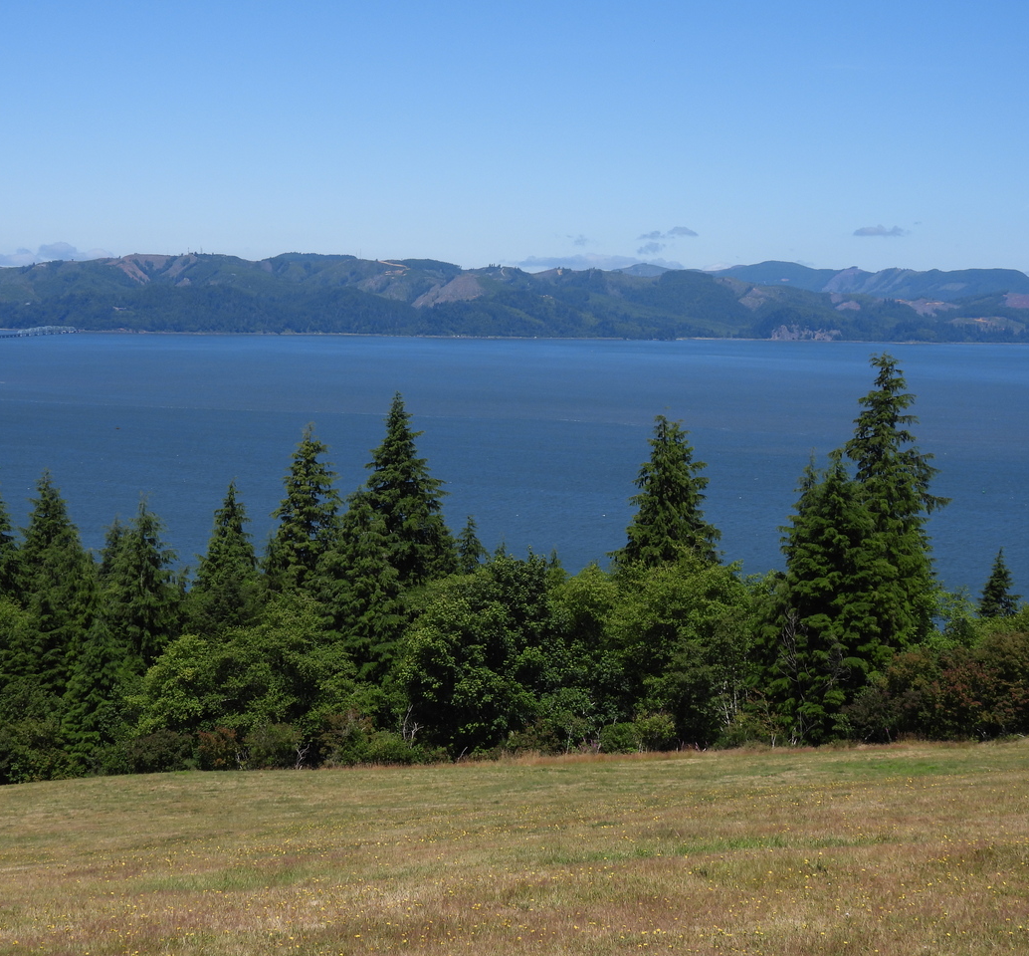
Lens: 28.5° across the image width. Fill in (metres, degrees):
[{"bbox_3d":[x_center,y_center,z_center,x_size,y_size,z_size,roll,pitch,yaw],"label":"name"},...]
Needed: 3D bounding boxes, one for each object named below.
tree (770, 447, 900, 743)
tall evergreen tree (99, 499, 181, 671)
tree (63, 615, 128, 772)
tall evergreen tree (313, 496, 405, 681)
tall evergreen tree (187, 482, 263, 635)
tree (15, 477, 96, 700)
[{"bbox_3d":[12.015,4.540,76.000,5.010,10.780,4.760,0,5,0],"label":"tree"},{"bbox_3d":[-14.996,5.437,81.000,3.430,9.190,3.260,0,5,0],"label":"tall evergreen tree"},{"bbox_3d":[-14.715,7.558,71.000,2.370,5.280,2.260,0,5,0],"label":"tree"},{"bbox_3d":[-6.117,5.330,80.000,3.730,9.160,3.540,0,5,0],"label":"tall evergreen tree"},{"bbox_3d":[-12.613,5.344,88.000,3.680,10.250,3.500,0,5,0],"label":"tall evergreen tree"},{"bbox_3d":[-17.849,4.992,79.000,3.360,10.360,3.190,0,5,0],"label":"tree"}]

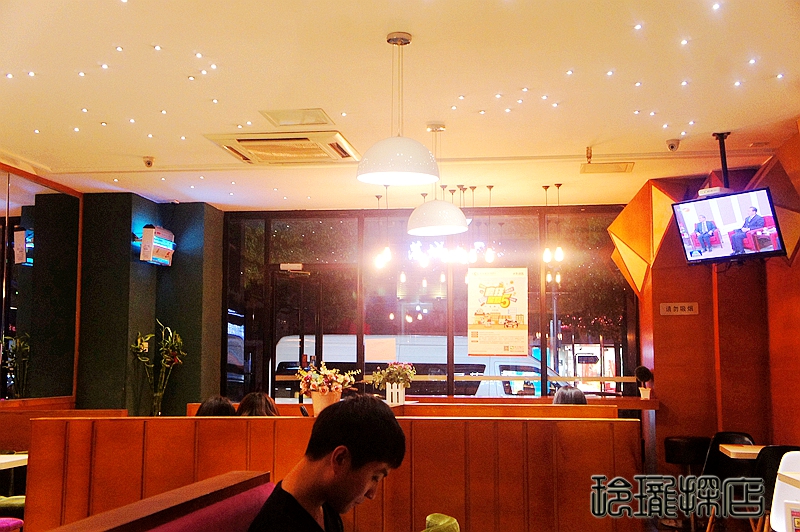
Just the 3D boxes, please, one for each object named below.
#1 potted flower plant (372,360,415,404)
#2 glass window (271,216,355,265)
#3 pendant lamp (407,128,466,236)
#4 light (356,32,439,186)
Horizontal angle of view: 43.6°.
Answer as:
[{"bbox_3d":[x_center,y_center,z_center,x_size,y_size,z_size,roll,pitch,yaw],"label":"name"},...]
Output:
[{"bbox_3d":[-0.032,0.676,5.750,0.250,0.260,0.220,-1,-6,8],"label":"potted flower plant"},{"bbox_3d":[-0.874,-0.258,10.100,0.887,0.489,0.060,-1,-6,7],"label":"glass window"},{"bbox_3d":[0.242,-0.578,6.626,0.400,0.705,0.400,-1,-6,8],"label":"pendant lamp"},{"bbox_3d":[-0.008,-0.765,4.811,0.400,0.701,0.400,-1,-6,8],"label":"light"}]

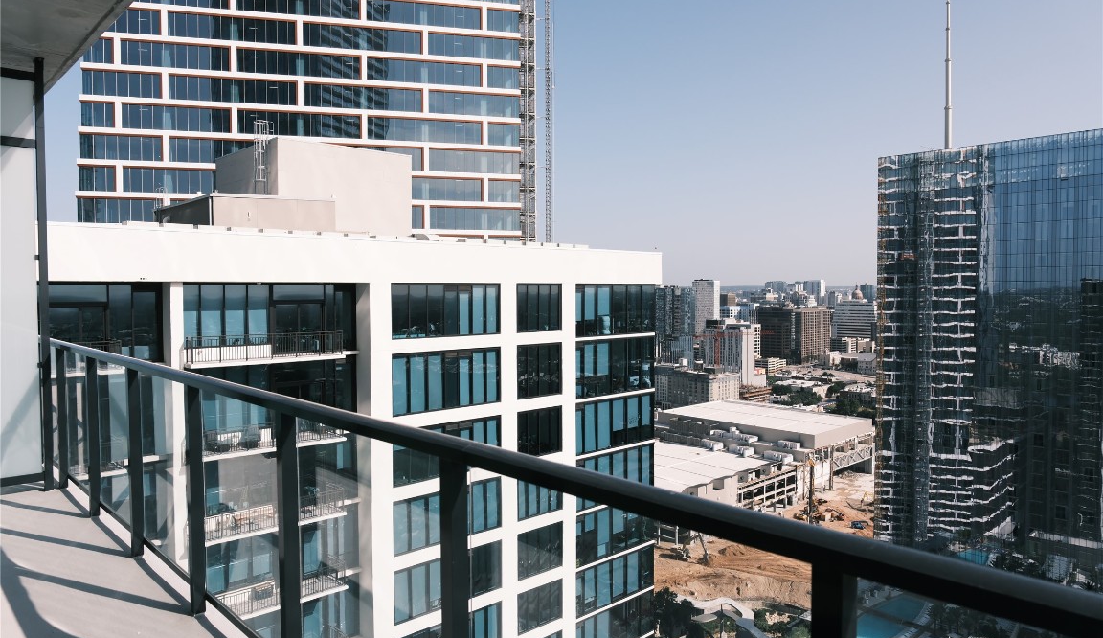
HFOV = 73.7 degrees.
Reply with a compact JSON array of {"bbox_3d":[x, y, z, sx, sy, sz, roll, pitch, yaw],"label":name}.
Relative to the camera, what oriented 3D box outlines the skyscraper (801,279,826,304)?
[{"bbox_3d":[699.290,-52.880,1949.760,26.000,99.500,44.000,-2,3,-44],"label":"skyscraper"}]

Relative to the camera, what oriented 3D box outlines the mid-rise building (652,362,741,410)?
[{"bbox_3d":[113.450,60.560,623.260,39.000,44.000,80.000,-2,3,-44],"label":"mid-rise building"}]

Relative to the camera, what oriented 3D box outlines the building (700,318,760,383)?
[{"bbox_3d":[174.510,37.590,712.570,34.000,76.000,44.000,-2,3,-44],"label":"building"}]

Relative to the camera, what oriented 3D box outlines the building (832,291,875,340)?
[{"bbox_3d":[440.670,11.960,1062.900,30.000,80.000,62.000,-2,3,-44],"label":"building"}]

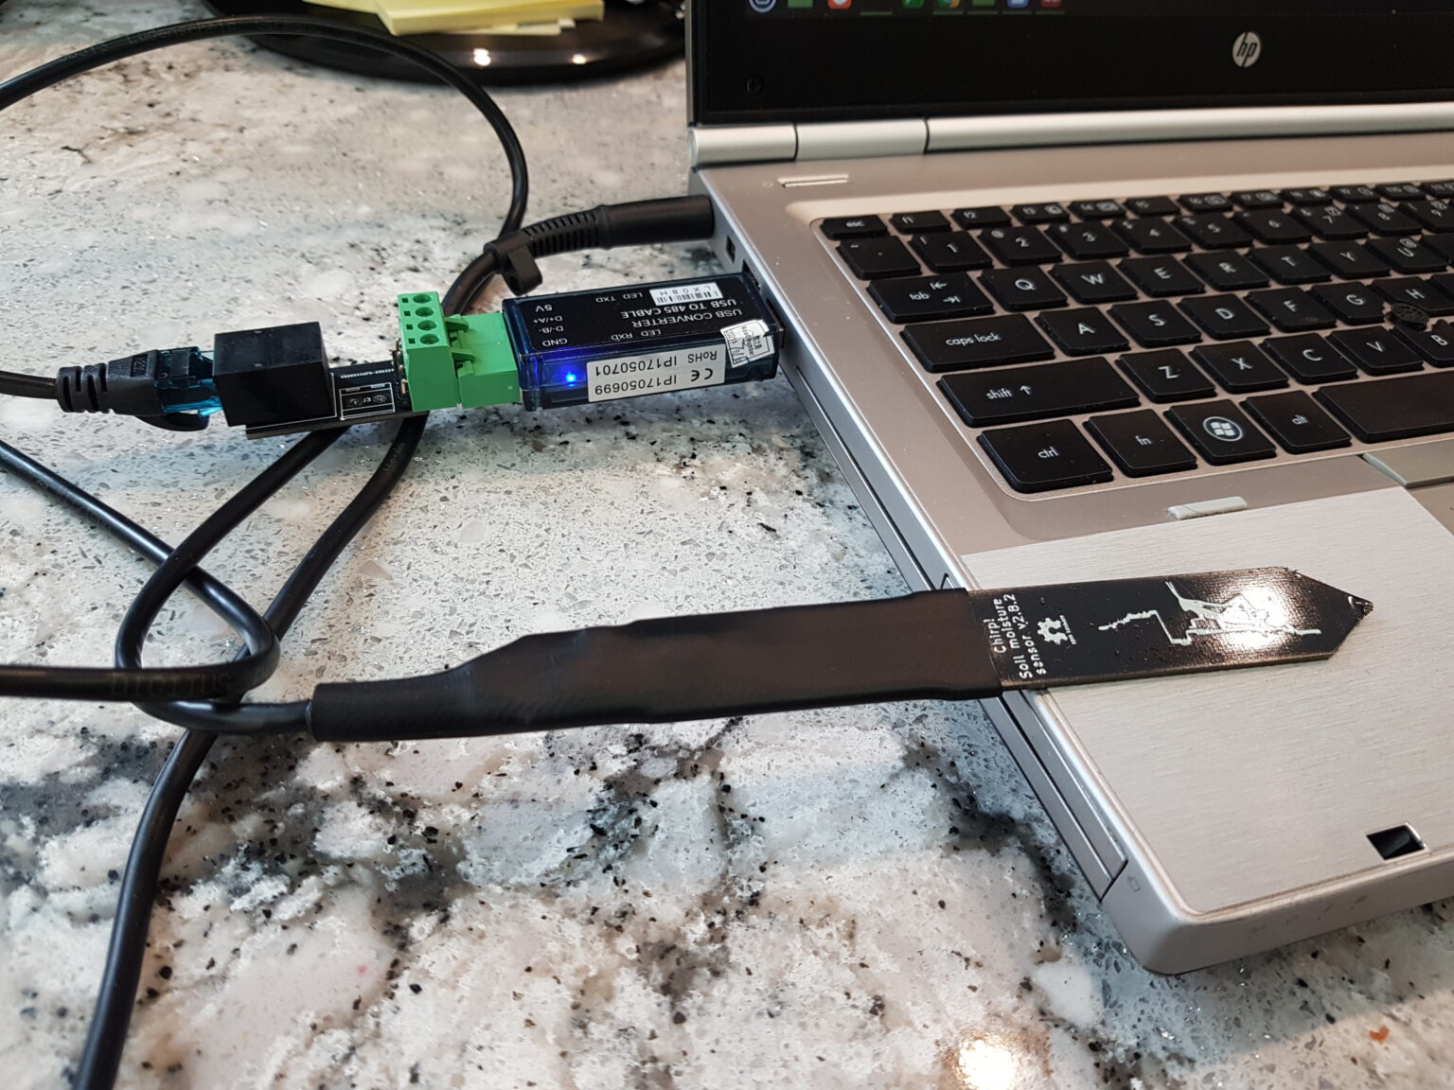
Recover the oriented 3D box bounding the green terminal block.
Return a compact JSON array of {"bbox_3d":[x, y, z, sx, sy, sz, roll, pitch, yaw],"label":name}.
[{"bbox_3d":[-0.055,-0.041,0.224,0.021,0.015,0.022,-9,45,-17],"label":"green terminal block"}]

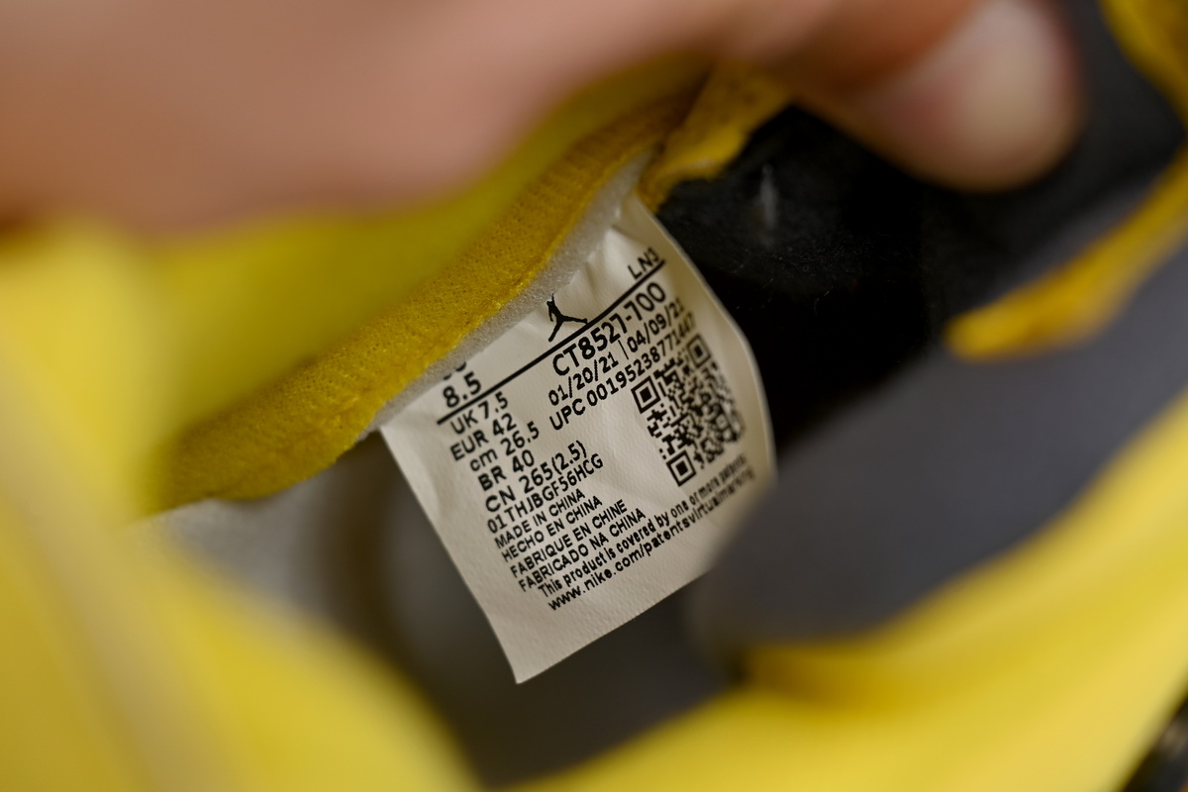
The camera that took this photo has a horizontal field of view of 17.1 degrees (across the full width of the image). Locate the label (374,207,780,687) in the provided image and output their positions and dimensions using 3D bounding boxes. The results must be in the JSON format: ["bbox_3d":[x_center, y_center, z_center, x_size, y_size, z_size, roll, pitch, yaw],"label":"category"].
[{"bbox_3d":[-0.001,0.004,0.385,0.032,0.037,0.006,62,24,13],"label":"label"}]

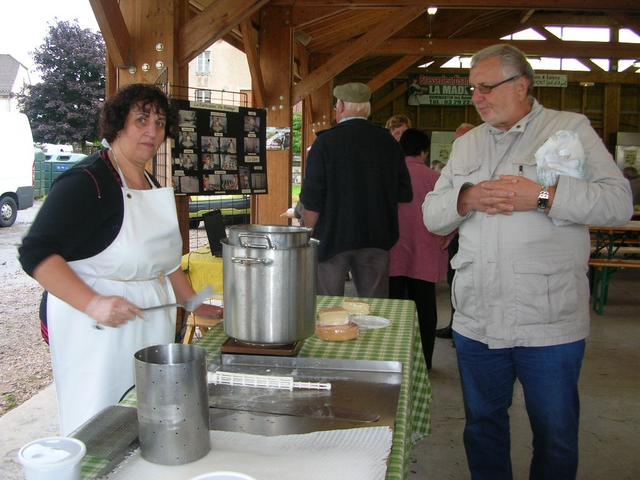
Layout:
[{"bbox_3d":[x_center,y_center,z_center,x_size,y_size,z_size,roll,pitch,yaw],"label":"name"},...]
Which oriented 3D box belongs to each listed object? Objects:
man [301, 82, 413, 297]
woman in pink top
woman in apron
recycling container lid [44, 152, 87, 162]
[{"bbox_3d":[0.185,0.113,3.345,0.560,1.800,0.400,-2,8,-13],"label":"man"},{"bbox_3d":[0.660,0.080,4.299,0.520,1.610,0.360,3,8,23],"label":"woman in pink top"},{"bbox_3d":[-0.620,0.354,2.086,0.500,1.660,0.560,7,11,43],"label":"woman in apron"},{"bbox_3d":[-8.816,-2.847,22.328,1.850,0.360,1.200,-1,7,-15],"label":"recycling container lid"}]

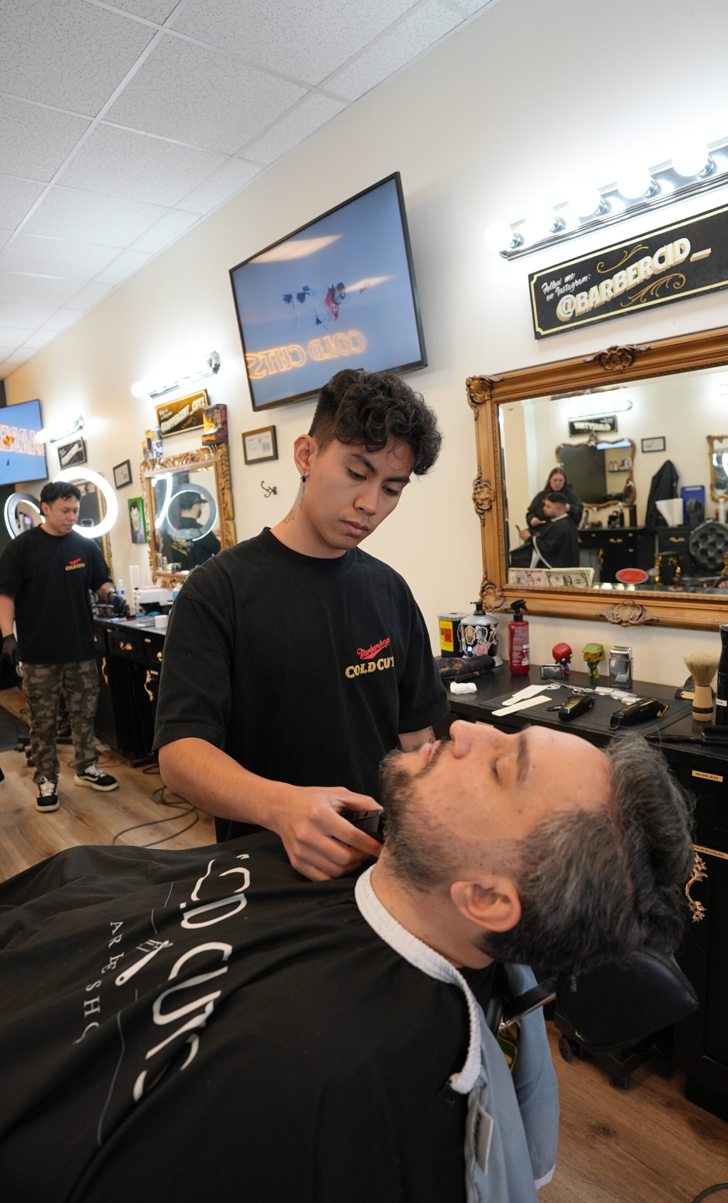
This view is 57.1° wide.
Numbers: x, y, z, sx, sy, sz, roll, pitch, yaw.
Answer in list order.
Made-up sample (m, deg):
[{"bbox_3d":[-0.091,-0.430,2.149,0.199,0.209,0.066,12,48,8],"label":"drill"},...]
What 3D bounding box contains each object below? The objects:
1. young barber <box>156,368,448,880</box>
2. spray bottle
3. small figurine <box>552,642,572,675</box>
[{"bbox_3d":[-0.010,0.505,1.070,0.540,1.740,0.540,-9,10,-28],"label":"young barber"},{"bbox_3d":[0.513,0.116,2.231,0.070,0.250,0.063,-7,9,-11],"label":"spray bottle"},{"bbox_3d":[0.661,0.184,2.189,0.064,0.103,0.060,-9,10,-22],"label":"small figurine"}]

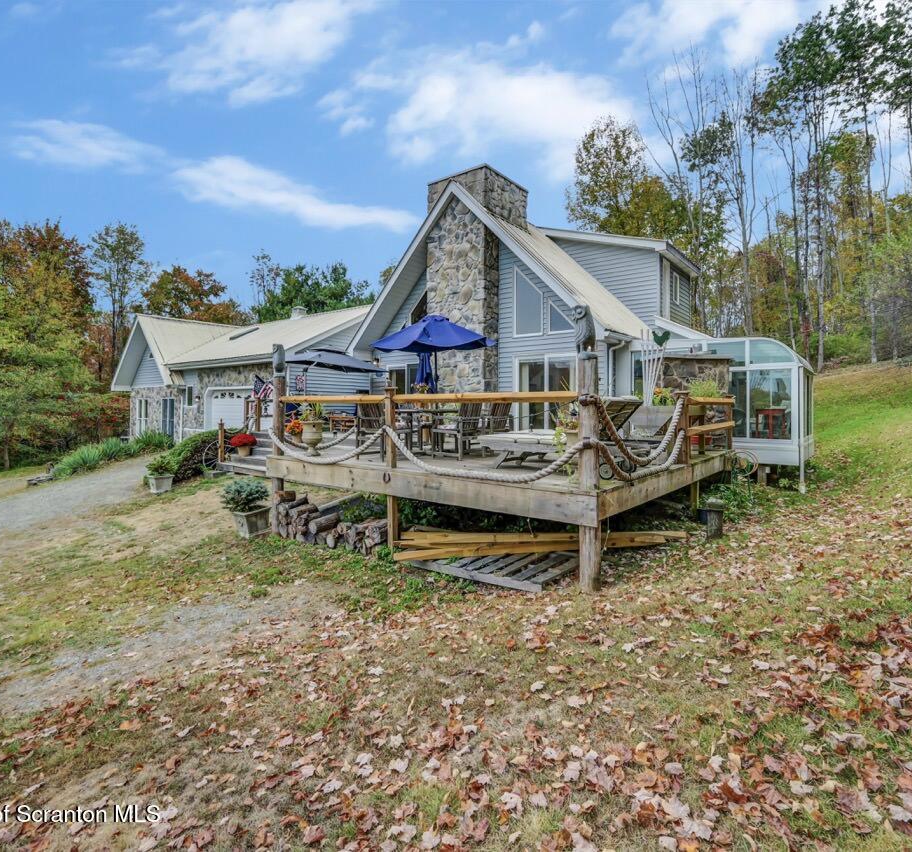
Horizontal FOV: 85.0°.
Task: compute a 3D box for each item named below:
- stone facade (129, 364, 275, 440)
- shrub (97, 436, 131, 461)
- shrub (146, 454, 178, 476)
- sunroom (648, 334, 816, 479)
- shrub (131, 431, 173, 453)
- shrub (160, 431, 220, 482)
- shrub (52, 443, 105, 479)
[{"bbox_3d":[-10.379,-0.752,19.788,11.446,2.910,0.776,1,2,38],"label":"stone facade"},{"bbox_3d":[-11.019,0.724,16.005,0.970,0.795,0.970,-1,2,-35],"label":"shrub"},{"bbox_3d":[-6.488,0.881,10.961,0.611,0.524,0.611,-1,2,-31],"label":"shrub"},{"bbox_3d":[6.615,-0.567,12.271,3.298,2.716,3.686,1,2,38],"label":"sunroom"},{"bbox_3d":[-11.221,0.571,18.333,1.406,0.825,1.212,1,2,38],"label":"shrub"},{"bbox_3d":[-7.268,0.872,13.774,1.746,1.164,1.843,-1,2,-28],"label":"shrub"},{"bbox_3d":[-10.424,0.955,13.774,1.212,0.892,1.212,-1,2,-37],"label":"shrub"}]

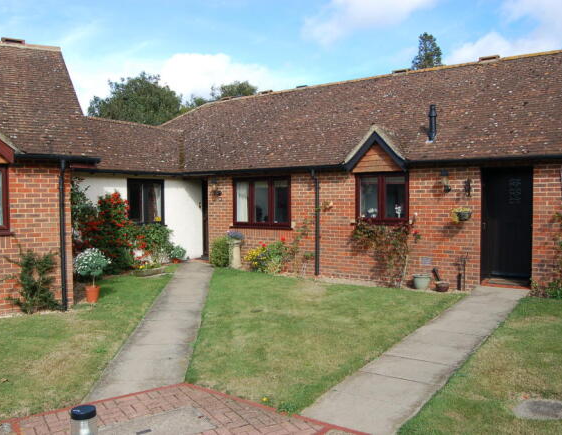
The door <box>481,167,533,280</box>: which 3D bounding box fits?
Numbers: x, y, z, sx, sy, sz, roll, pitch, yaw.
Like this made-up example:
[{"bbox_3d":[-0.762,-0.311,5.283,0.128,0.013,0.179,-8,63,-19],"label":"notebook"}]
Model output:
[{"bbox_3d":[4.105,0.105,8.945,0.870,2.050,0.100,1,3,33],"label":"door"}]

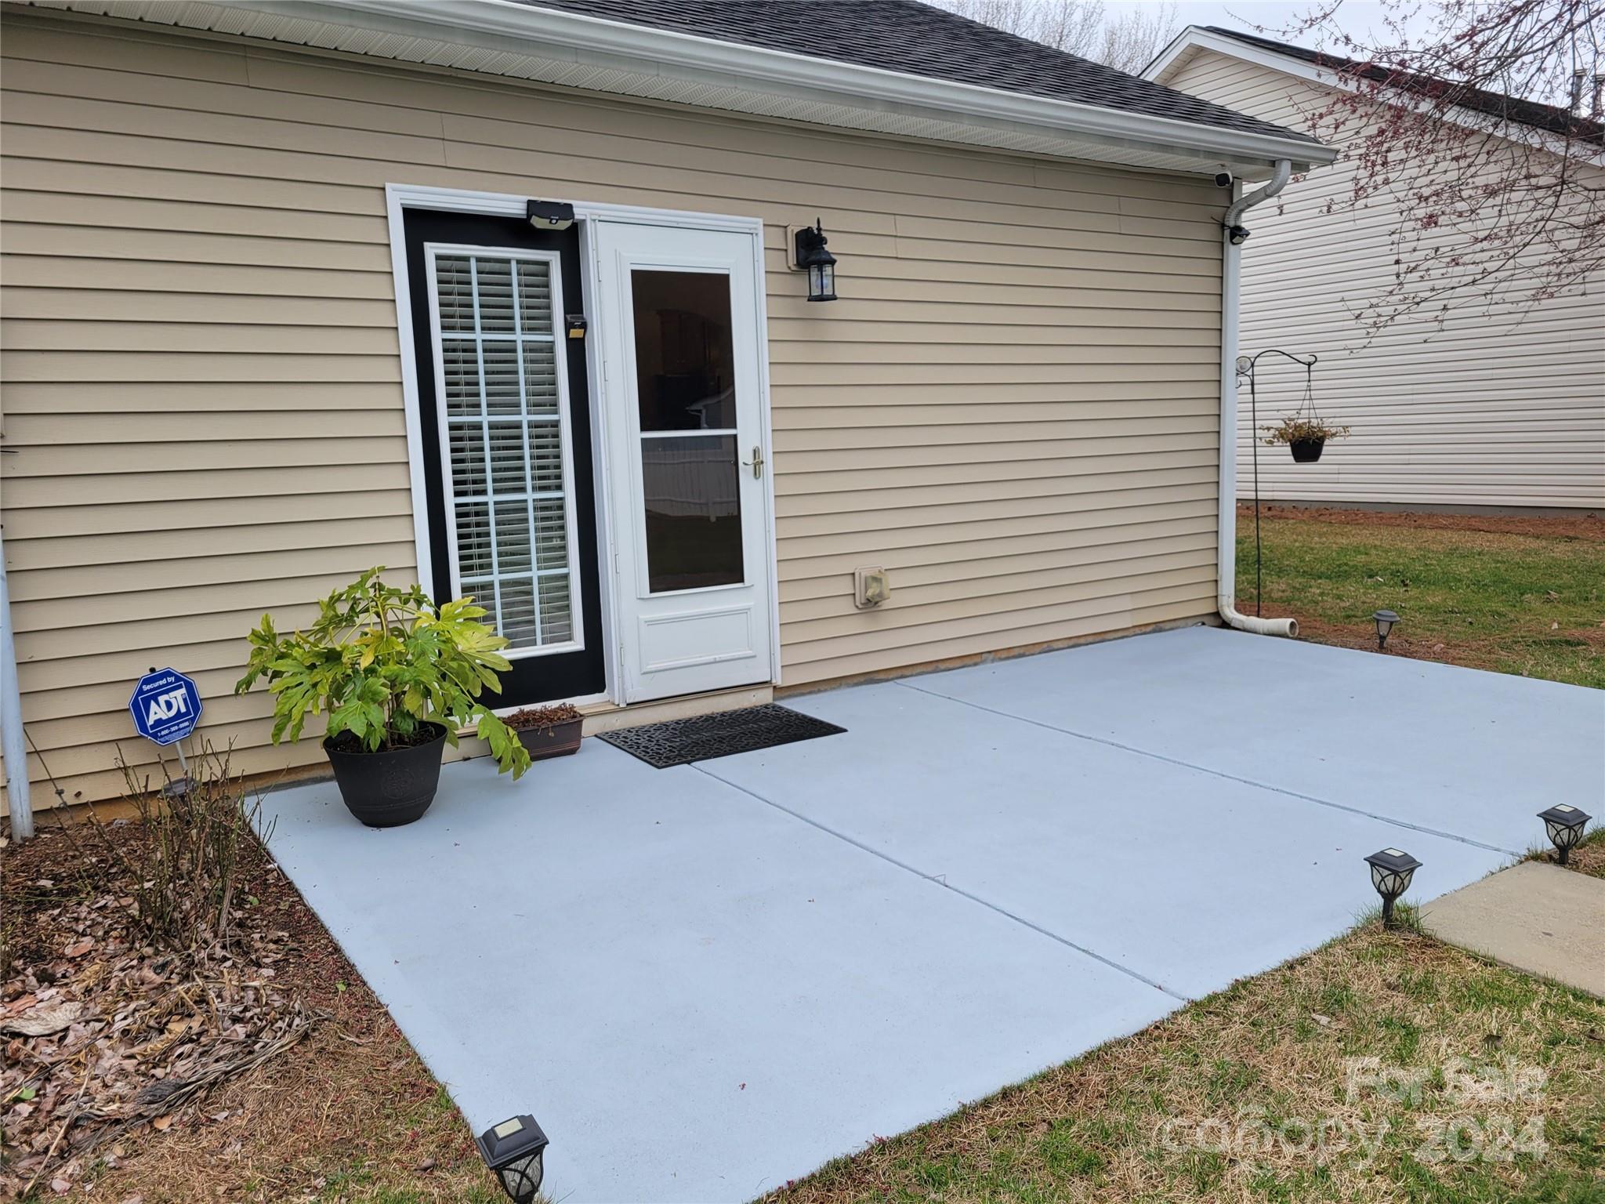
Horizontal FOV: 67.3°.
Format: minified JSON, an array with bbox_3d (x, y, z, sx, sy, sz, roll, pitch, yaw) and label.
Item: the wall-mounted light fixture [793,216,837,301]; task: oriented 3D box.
[{"bbox_3d":[0.065,-1.560,5.491,0.145,0.365,0.185,-7,10,-33],"label":"wall-mounted light fixture"}]

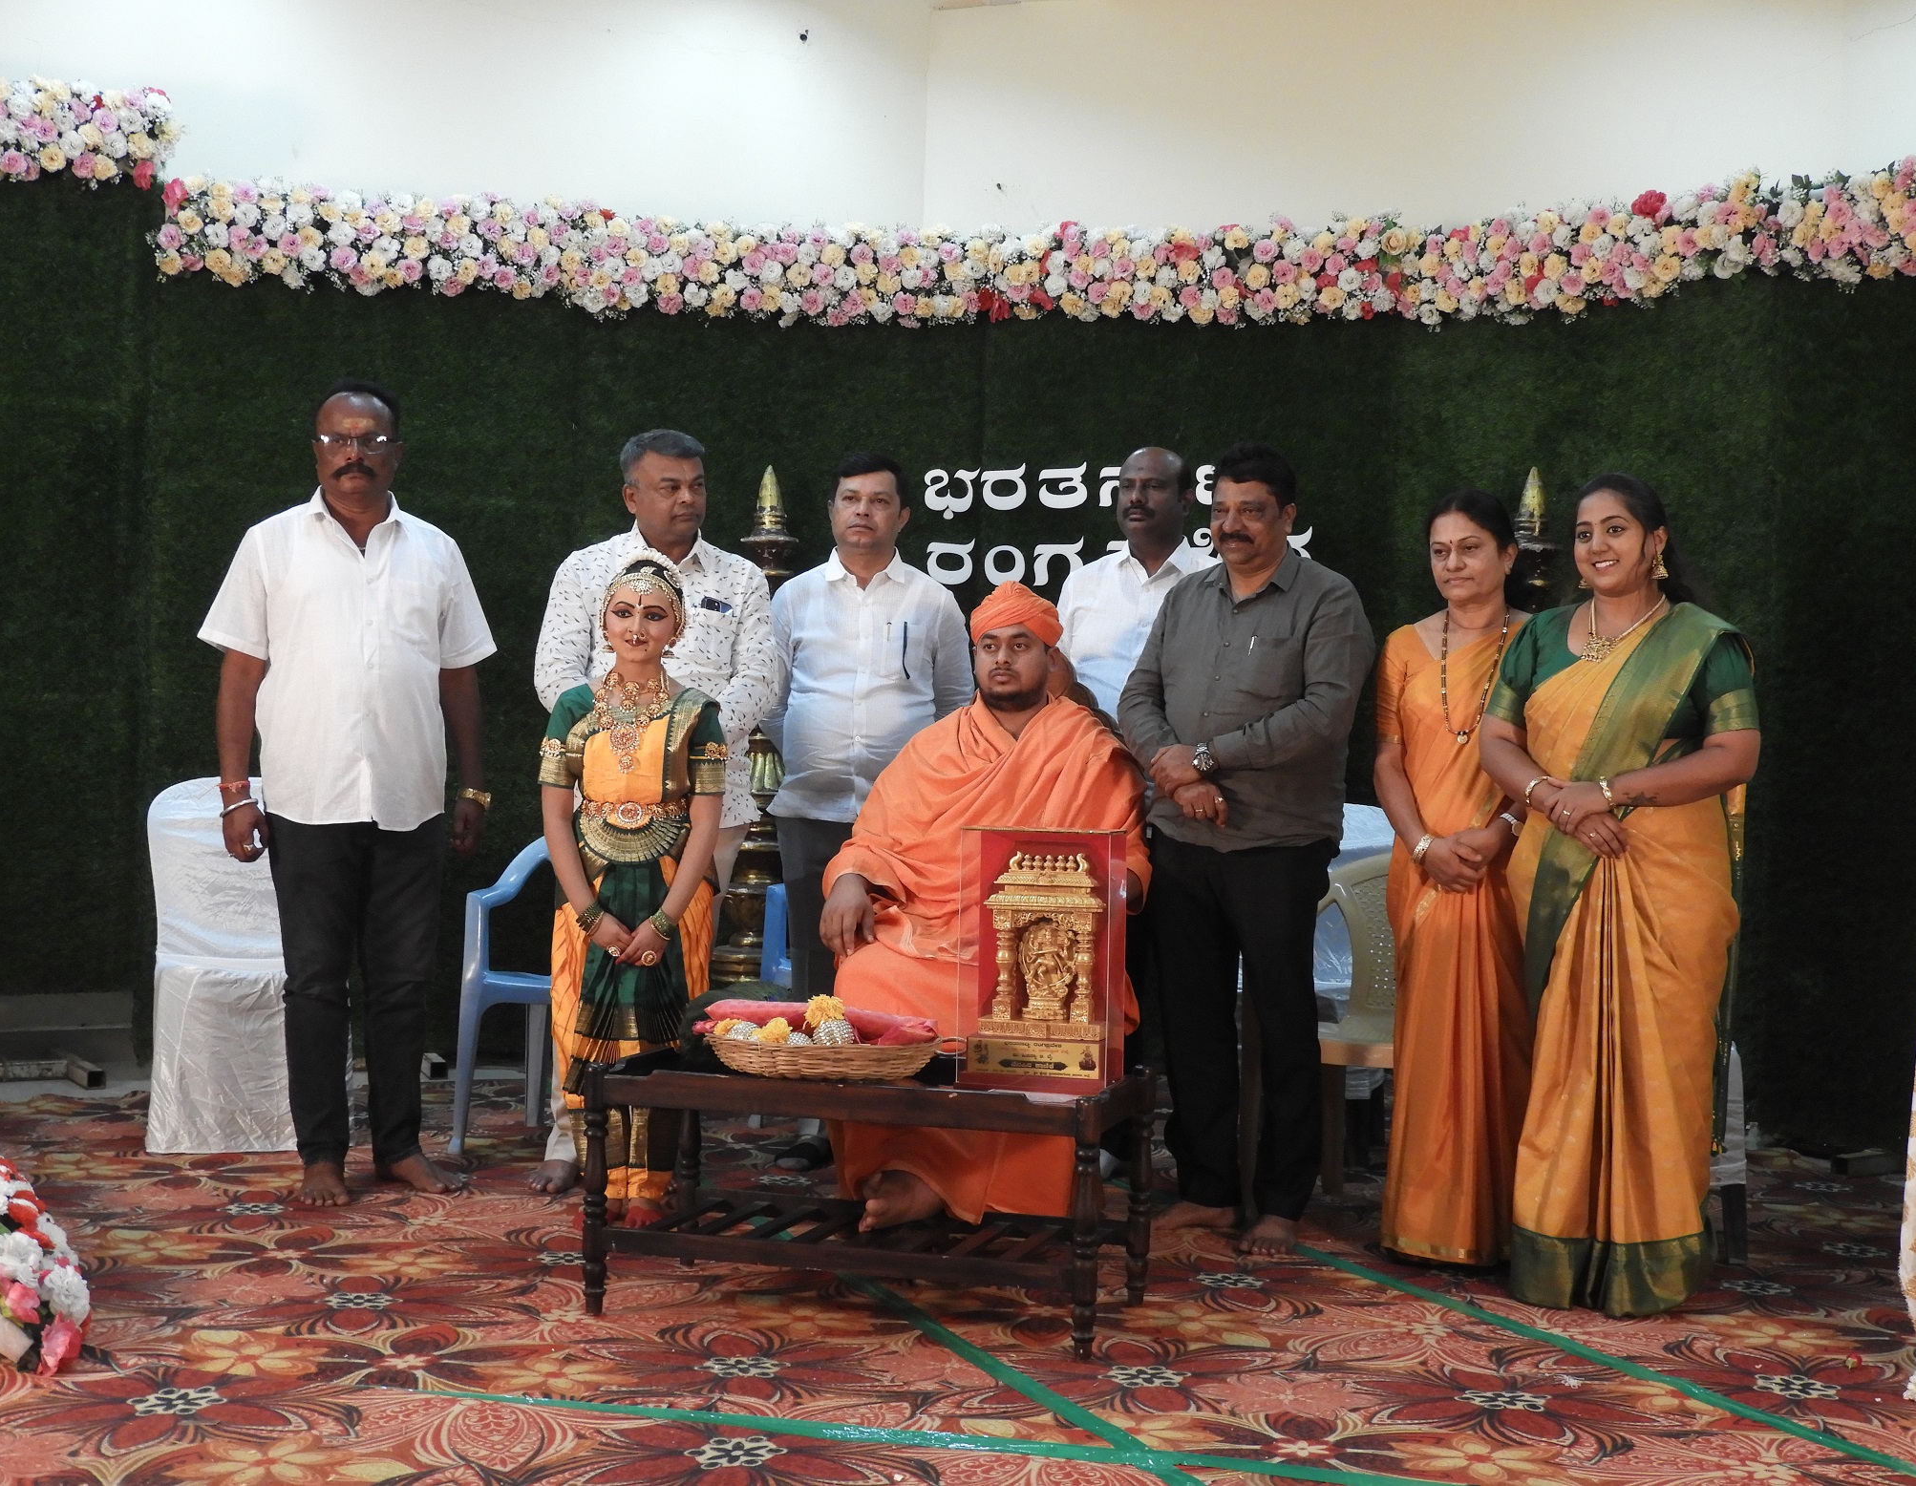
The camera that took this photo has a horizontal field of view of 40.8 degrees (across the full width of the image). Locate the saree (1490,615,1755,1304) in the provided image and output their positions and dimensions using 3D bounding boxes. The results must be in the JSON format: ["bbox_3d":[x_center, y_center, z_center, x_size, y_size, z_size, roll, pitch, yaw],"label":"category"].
[{"bbox_3d":[1.281,0.403,4.998,0.490,1.342,0.400,2,3,29],"label":"saree"}]

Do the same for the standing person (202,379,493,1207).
[{"bbox_3d":[-1.346,0.098,5.742,0.640,1.800,0.360,0,3,-12],"label":"standing person"}]

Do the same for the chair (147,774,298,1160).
[{"bbox_3d":[-1.705,0.520,6.382,0.490,0.890,0.540,0,3,-9],"label":"chair"}]

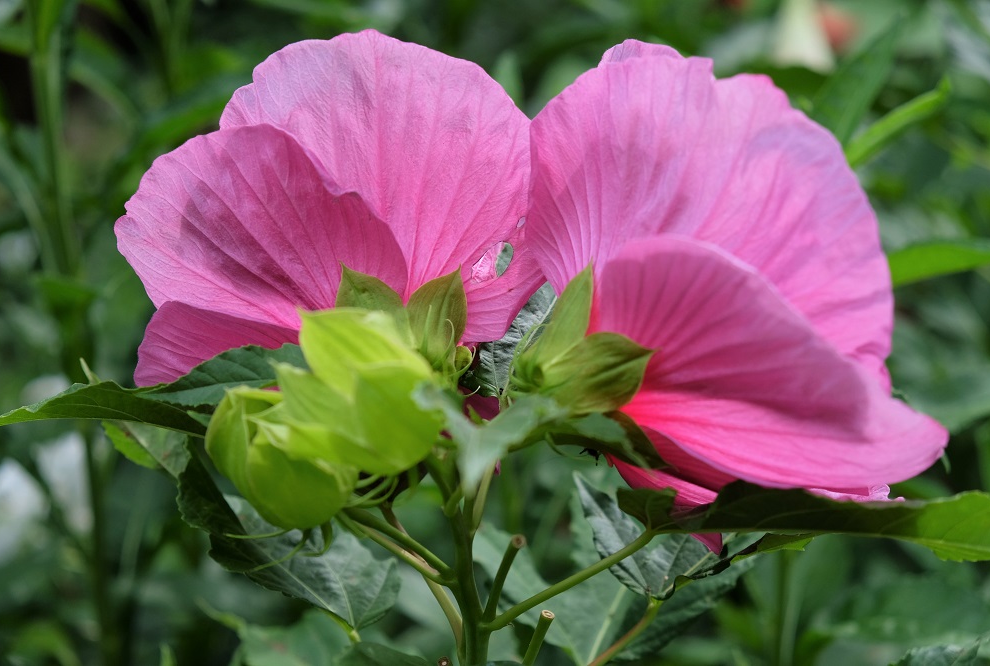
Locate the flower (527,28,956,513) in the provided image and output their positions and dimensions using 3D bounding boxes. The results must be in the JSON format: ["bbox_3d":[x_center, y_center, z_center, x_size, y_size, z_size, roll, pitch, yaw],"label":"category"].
[{"bbox_3d":[0.087,-0.018,0.785,0.100,0.160,0.140,-4,12,-44],"label":"flower"}]

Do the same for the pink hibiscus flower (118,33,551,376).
[{"bbox_3d":[-0.060,-0.045,0.790,0.145,0.122,0.095,-7,21,-10],"label":"pink hibiscus flower"}]

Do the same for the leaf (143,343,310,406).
[{"bbox_3d":[-0.094,0.015,0.740,0.060,0.018,0.040,-5,11,-24],"label":"leaf"}]

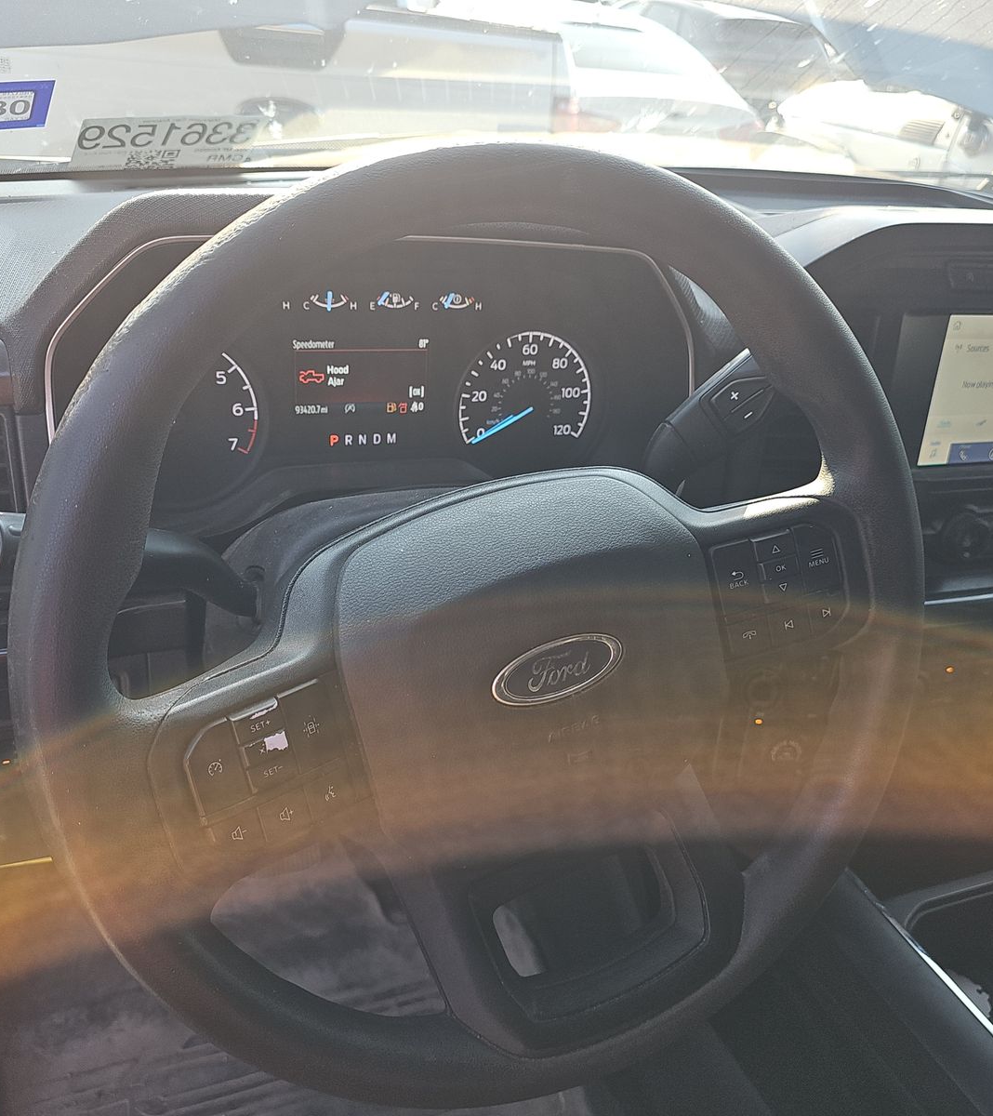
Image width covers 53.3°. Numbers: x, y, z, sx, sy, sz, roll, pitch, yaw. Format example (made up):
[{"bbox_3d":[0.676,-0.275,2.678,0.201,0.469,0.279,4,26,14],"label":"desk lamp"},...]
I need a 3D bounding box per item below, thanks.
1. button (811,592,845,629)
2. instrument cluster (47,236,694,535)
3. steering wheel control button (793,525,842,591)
[{"bbox_3d":[0.148,0.023,0.444,0.016,0.014,0.007,-15,8,-7],"label":"button"},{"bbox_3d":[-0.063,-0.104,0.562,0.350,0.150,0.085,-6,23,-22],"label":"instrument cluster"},{"bbox_3d":[0.143,0.000,0.441,0.018,0.027,0.007,-15,8,-7],"label":"steering wheel control button"}]

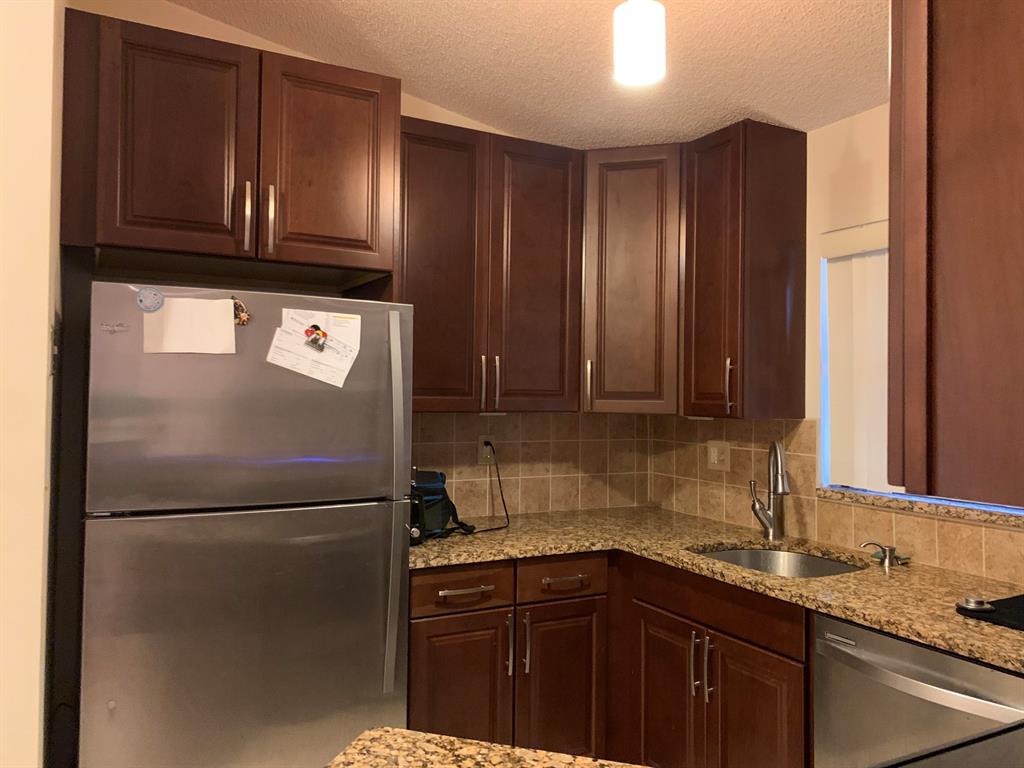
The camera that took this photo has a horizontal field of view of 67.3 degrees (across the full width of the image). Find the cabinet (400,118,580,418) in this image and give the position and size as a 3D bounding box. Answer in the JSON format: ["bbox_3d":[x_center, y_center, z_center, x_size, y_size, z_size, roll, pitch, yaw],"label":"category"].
[{"bbox_3d":[-0.161,-0.422,3.067,0.839,1.063,0.316,1,-1,-28],"label":"cabinet"}]

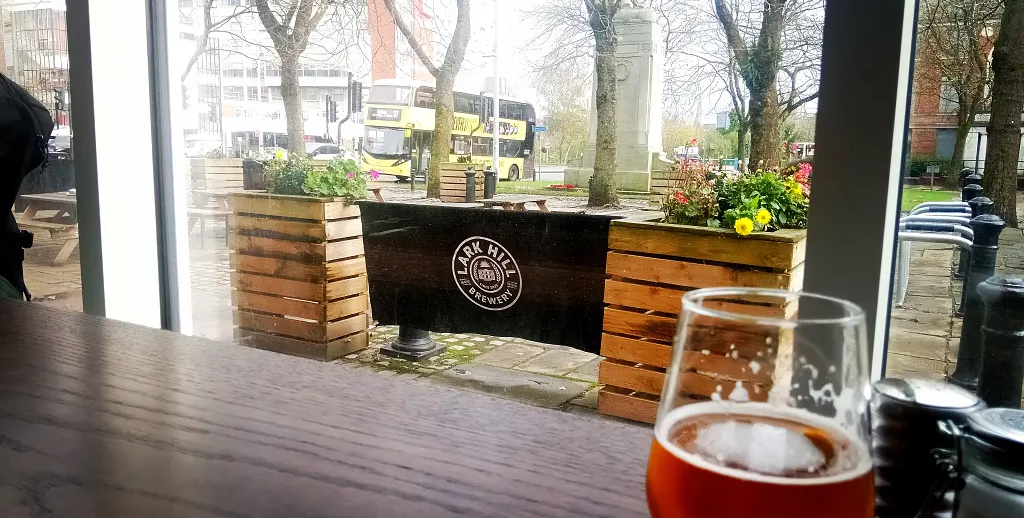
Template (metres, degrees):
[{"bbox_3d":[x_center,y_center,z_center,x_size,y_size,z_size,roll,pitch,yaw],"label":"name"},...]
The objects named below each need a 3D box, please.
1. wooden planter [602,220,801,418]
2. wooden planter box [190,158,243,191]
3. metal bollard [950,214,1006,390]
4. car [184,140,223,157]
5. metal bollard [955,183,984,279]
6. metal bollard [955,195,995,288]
[{"bbox_3d":[0.855,0.343,3.770,0.785,1.000,0.430,7,11,27],"label":"wooden planter"},{"bbox_3d":[-5.394,-1.354,15.232,0.450,1.000,0.800,7,11,34],"label":"wooden planter box"},{"bbox_3d":[2.635,0.234,4.685,0.185,0.975,0.185,1,8,0],"label":"metal bollard"},{"bbox_3d":[-17.086,-6.058,45.000,1.800,1.500,4.300,-7,12,-41],"label":"car"},{"bbox_3d":[4.875,-0.288,8.830,0.210,1.000,0.210,1,9,0],"label":"metal bollard"},{"bbox_3d":[3.734,-0.021,6.681,0.185,0.975,0.185,1,8,0],"label":"metal bollard"}]

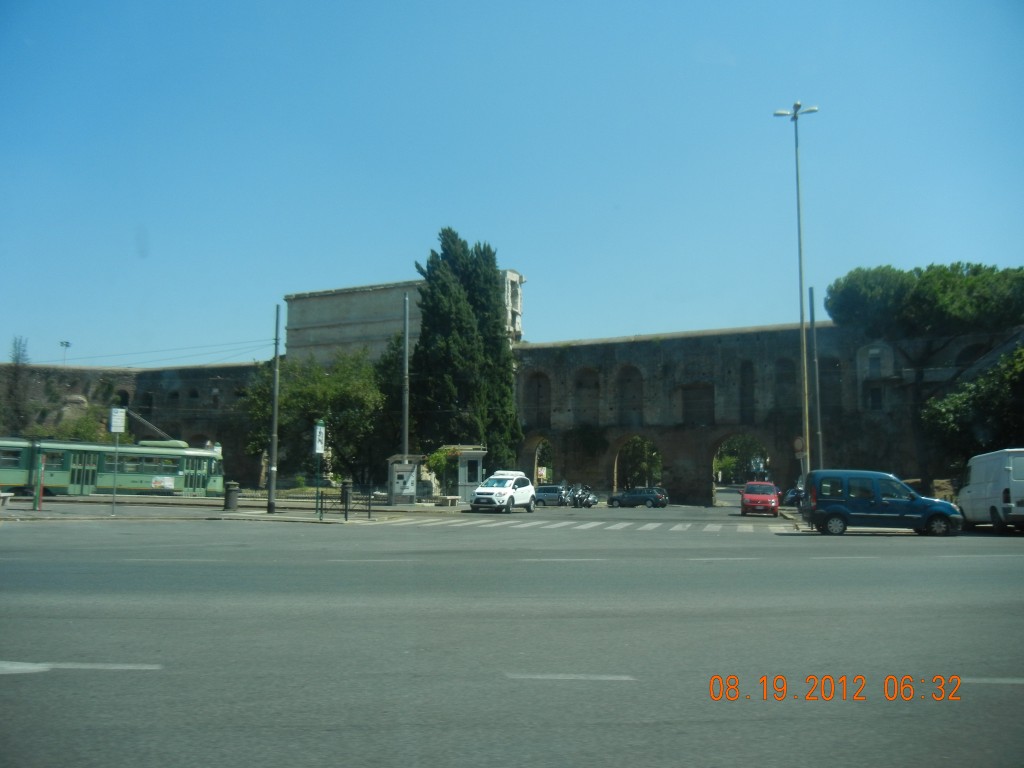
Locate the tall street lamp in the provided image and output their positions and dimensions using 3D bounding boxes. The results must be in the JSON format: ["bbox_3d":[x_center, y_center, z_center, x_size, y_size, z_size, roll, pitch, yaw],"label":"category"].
[{"bbox_3d":[12.150,-3.158,36.882,1.950,17.100,1.950,-2,-7,17],"label":"tall street lamp"}]

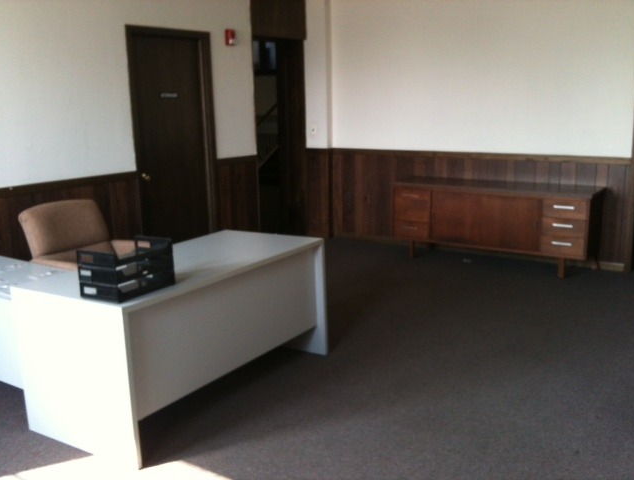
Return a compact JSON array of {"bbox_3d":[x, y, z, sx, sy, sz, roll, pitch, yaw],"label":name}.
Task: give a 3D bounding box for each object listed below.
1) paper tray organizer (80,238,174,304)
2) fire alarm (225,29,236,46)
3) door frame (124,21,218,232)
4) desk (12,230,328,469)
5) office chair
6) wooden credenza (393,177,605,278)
[{"bbox_3d":[-0.852,0.124,2.916,0.233,0.213,0.340,6,14,30],"label":"paper tray organizer"},{"bbox_3d":[-0.845,-1.997,6.376,0.050,0.145,0.100,7,15,36],"label":"fire alarm"},{"bbox_3d":[-1.312,-0.790,6.037,0.100,2.180,0.930,7,15,36],"label":"door frame"},{"bbox_3d":[-0.689,0.468,3.544,0.778,0.734,1.527,6,14,32],"label":"desk"},{"bbox_3d":[-1.644,0.196,4.710,0.680,0.830,0.660,6,14,32],"label":"office chair"},{"bbox_3d":[1.642,-0.144,6.082,1.865,0.728,0.463,7,15,37],"label":"wooden credenza"}]

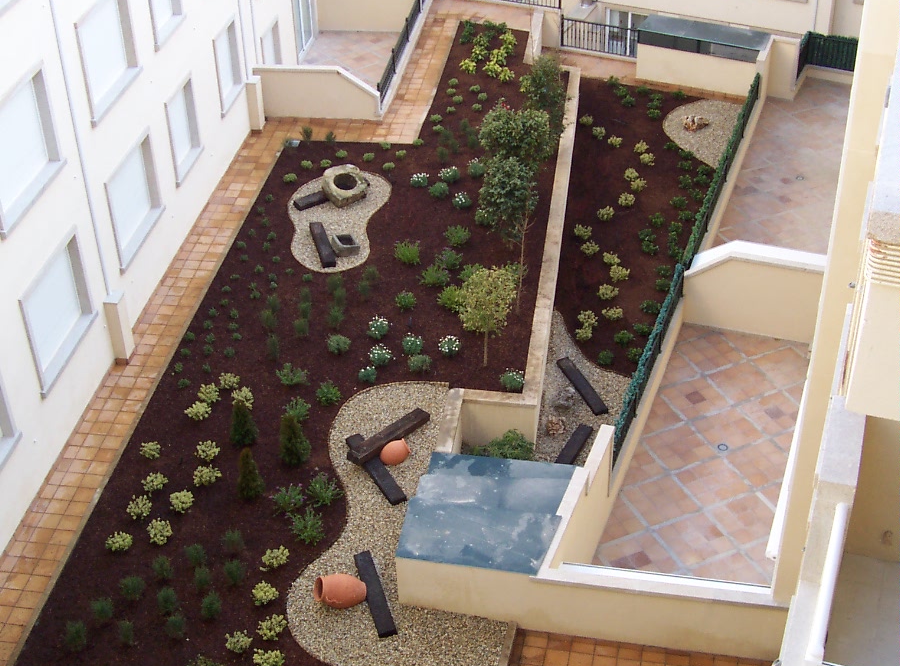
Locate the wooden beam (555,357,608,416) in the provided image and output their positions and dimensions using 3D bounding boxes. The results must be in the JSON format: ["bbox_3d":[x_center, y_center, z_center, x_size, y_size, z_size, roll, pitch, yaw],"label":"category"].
[{"bbox_3d":[2.393,0.957,23.287,0.235,0.130,1.630,-13,36,-16],"label":"wooden beam"}]

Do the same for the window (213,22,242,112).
[{"bbox_3d":[-4.900,-5.897,28.459,0.150,1.663,1.532,3,35,7],"label":"window"}]

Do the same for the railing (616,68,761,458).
[{"bbox_3d":[4.917,-2.060,25.051,0.200,0.748,14.400,10,35,17],"label":"railing"}]

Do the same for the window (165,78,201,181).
[{"bbox_3d":[-5.335,-4.040,25.512,0.160,1.616,1.440,3,35,7],"label":"window"}]

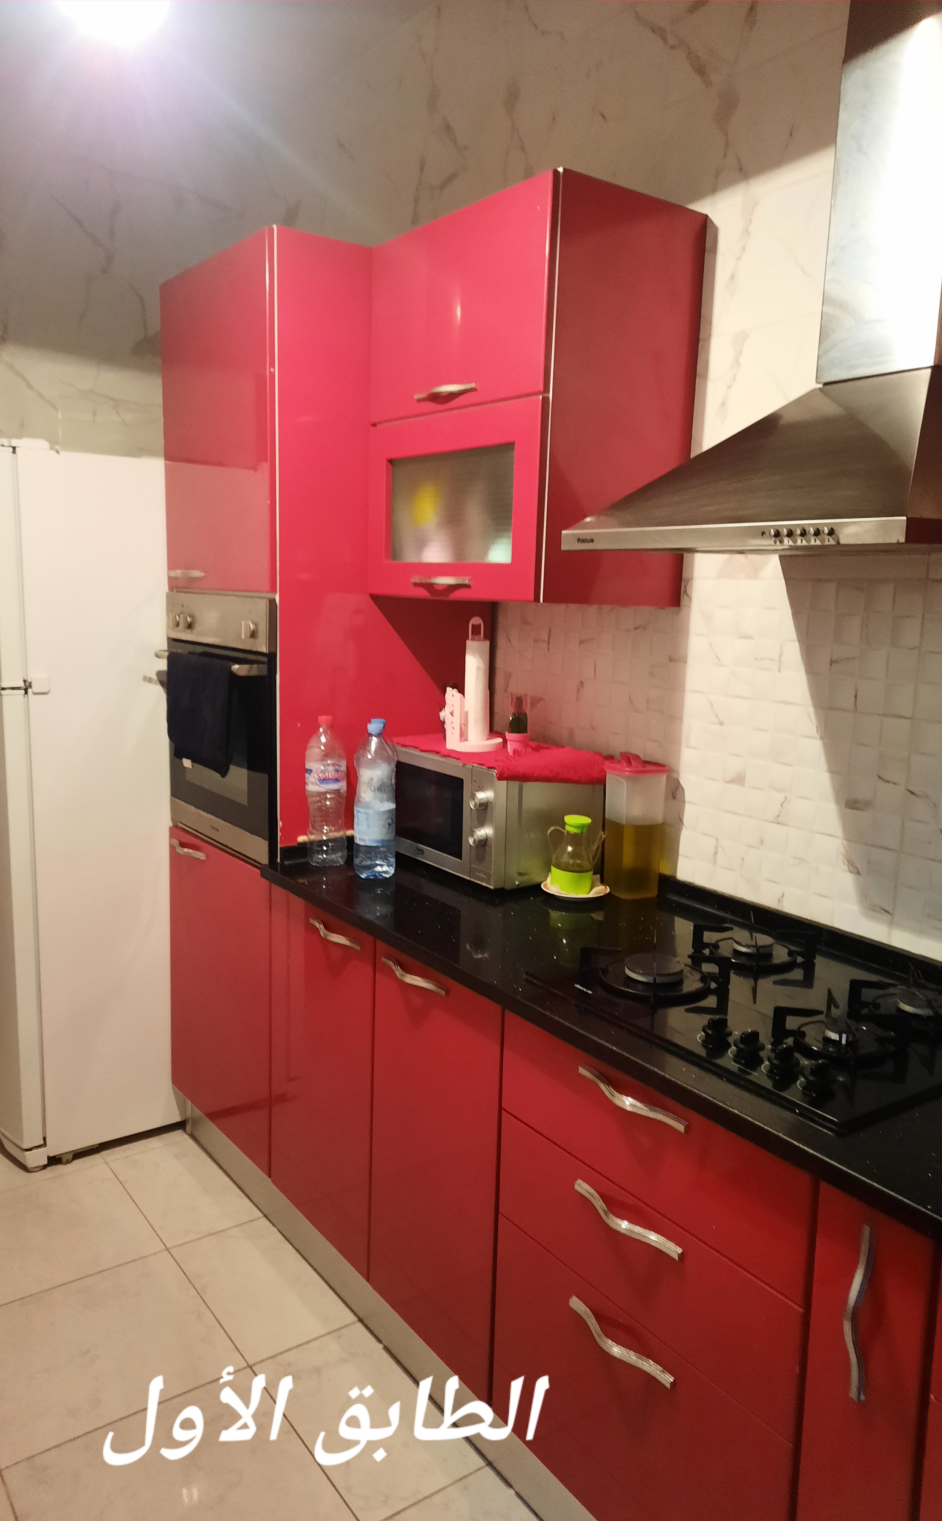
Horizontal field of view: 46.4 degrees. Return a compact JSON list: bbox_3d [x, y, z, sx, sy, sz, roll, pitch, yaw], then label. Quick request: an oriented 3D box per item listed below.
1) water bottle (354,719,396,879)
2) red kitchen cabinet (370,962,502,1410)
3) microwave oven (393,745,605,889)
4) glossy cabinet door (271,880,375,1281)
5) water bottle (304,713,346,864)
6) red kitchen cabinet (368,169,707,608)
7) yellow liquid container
[{"bbox_3d":[-0.202,0.079,2.335,0.090,0.332,0.090,2,10,0],"label":"water bottle"},{"bbox_3d":[0.165,0.681,2.118,0.587,0.720,0.401,-5,11,-35],"label":"red kitchen cabinet"},{"bbox_3d":[0.038,0.104,2.452,0.325,0.257,0.435,-6,12,-38],"label":"microwave oven"},{"bbox_3d":[-0.315,0.649,2.300,0.024,0.714,0.444,-5,12,-35],"label":"glossy cabinet door"},{"bbox_3d":[-0.315,0.066,2.410,0.090,0.328,0.090,2,10,0],"label":"water bottle"},{"bbox_3d":[0.104,-0.698,2.258,0.368,0.727,0.595,-5,12,-35],"label":"red kitchen cabinet"},{"bbox_3d":[0.332,0.129,2.258,0.105,0.288,0.085,-7,13,-40],"label":"yellow liquid container"}]

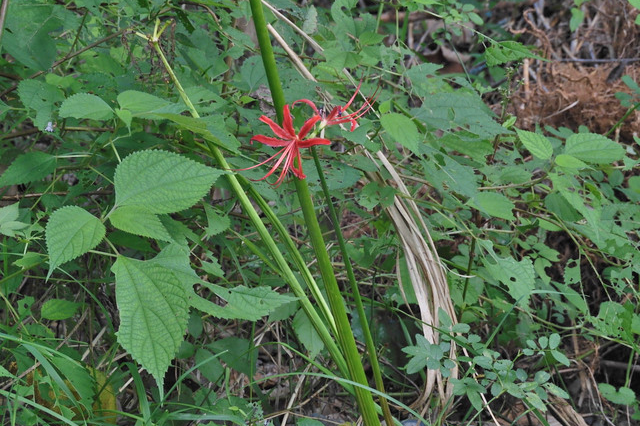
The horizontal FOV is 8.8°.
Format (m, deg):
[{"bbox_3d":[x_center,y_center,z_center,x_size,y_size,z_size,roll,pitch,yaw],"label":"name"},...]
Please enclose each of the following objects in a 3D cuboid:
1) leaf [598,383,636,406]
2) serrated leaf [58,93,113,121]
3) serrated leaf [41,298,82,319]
[{"bbox_3d":[0.268,0.164,3.750,0.034,0.012,0.031,0,41,0],"label":"leaf"},{"bbox_3d":[-0.199,-0.090,3.550,0.048,0.014,0.034,-3,43,1],"label":"serrated leaf"},{"bbox_3d":[-0.224,0.083,3.600,0.037,0.011,0.025,-9,46,-8],"label":"serrated leaf"}]

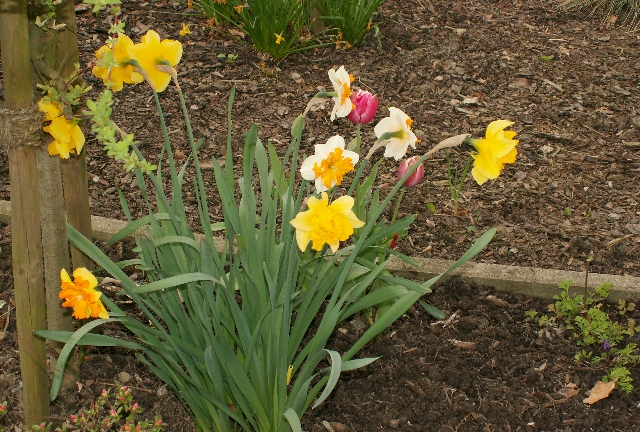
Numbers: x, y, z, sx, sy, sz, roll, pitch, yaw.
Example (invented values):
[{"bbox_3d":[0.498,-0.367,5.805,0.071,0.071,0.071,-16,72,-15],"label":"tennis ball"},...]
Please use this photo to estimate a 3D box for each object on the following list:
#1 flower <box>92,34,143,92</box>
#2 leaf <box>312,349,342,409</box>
[{"bbox_3d":[-0.269,-0.203,1.720,0.070,0.076,0.050,-13,21,-32],"label":"flower"},{"bbox_3d":[0.010,0.211,1.680,0.039,0.075,0.035,0,20,0],"label":"leaf"}]

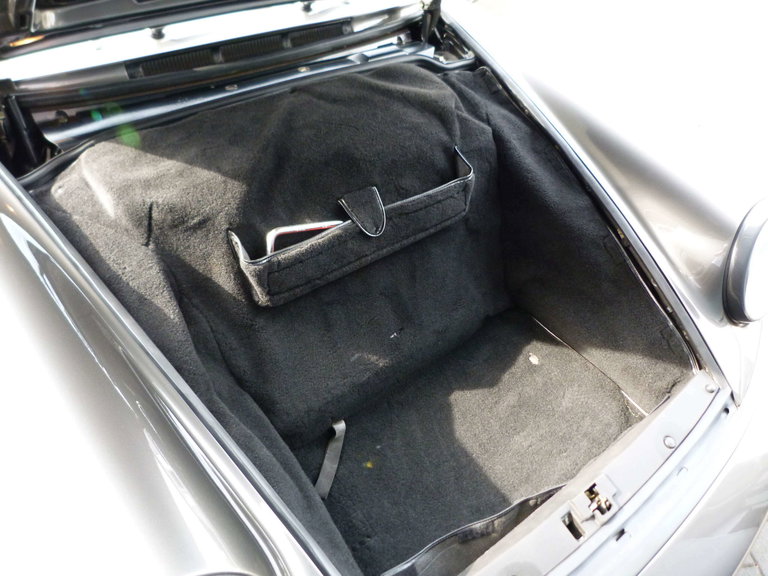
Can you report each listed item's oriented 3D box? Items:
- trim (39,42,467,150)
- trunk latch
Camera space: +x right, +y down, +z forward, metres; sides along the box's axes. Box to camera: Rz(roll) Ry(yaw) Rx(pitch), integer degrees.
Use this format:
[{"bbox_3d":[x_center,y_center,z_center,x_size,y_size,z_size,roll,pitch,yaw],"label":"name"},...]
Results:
[{"bbox_3d":[-0.215,-0.433,1.195,0.949,0.036,0.051,-24,53,-25],"label":"trim"},{"bbox_3d":[0.296,0.314,0.793,0.076,0.025,0.046,-24,73,-25],"label":"trunk latch"}]

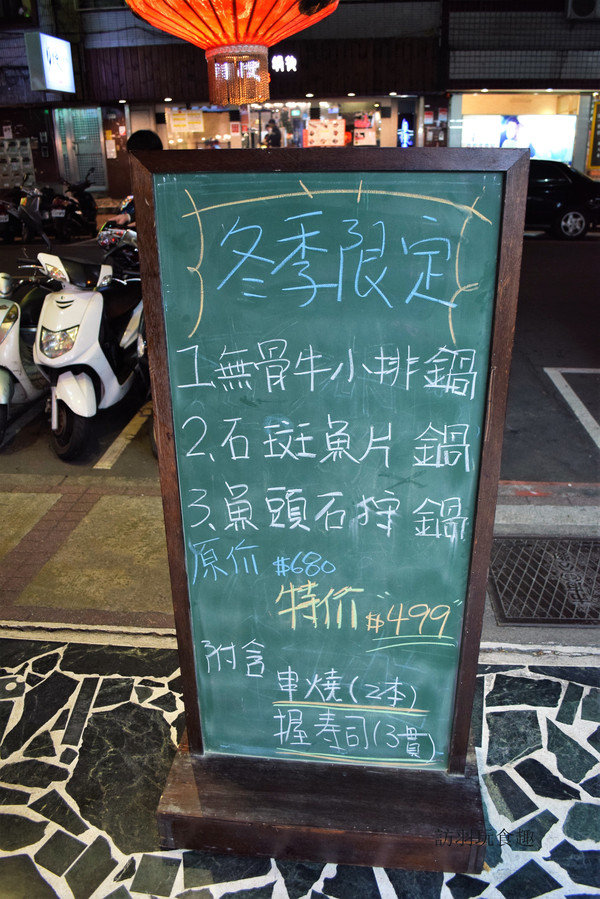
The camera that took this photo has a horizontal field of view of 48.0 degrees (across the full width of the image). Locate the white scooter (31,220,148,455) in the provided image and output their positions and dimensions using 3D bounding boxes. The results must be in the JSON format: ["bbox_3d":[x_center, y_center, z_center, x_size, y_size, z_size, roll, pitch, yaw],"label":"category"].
[{"bbox_3d":[-1.109,-0.720,4.027,0.680,1.100,1.760,2,24,6],"label":"white scooter"}]

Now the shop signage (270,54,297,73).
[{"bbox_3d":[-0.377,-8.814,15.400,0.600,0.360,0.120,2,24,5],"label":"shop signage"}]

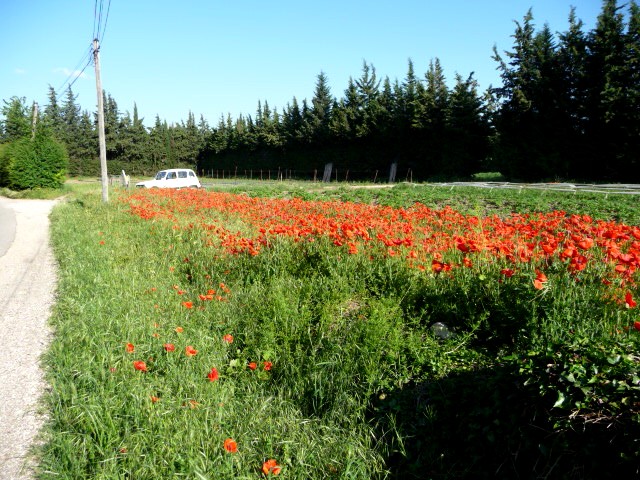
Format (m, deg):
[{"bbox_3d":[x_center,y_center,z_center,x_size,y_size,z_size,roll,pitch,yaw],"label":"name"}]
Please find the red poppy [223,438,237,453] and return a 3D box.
[{"bbox_3d":[-0.392,0.894,2.253,0.063,0.055,0.063,0,8,0],"label":"red poppy"}]

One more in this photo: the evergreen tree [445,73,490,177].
[{"bbox_3d":[14.246,-10.861,50.736,4.300,10.542,4.300,0,8,0],"label":"evergreen tree"}]

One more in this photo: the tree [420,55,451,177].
[{"bbox_3d":[11.267,-11.674,51.337,3.200,11.984,3.200,0,8,0],"label":"tree"}]

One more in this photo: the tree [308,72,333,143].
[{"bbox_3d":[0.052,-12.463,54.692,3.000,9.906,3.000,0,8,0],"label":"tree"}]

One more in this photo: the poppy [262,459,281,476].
[{"bbox_3d":[-0.196,0.917,2.088,0.073,0.058,0.073,0,8,0],"label":"poppy"}]

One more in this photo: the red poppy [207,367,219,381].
[{"bbox_3d":[-0.631,0.783,3.038,0.072,0.065,0.072,0,8,0],"label":"red poppy"}]

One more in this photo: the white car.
[{"bbox_3d":[-9.100,-3.502,31.200,3.660,1.530,1.490,-6,10,-38],"label":"white car"}]

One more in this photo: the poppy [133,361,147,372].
[{"bbox_3d":[-1.097,0.768,3.145,0.077,0.060,0.077,0,8,0],"label":"poppy"}]

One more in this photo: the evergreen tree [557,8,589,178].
[{"bbox_3d":[22.924,-13.124,48.100,3.400,15.759,3.400,0,8,0],"label":"evergreen tree"}]

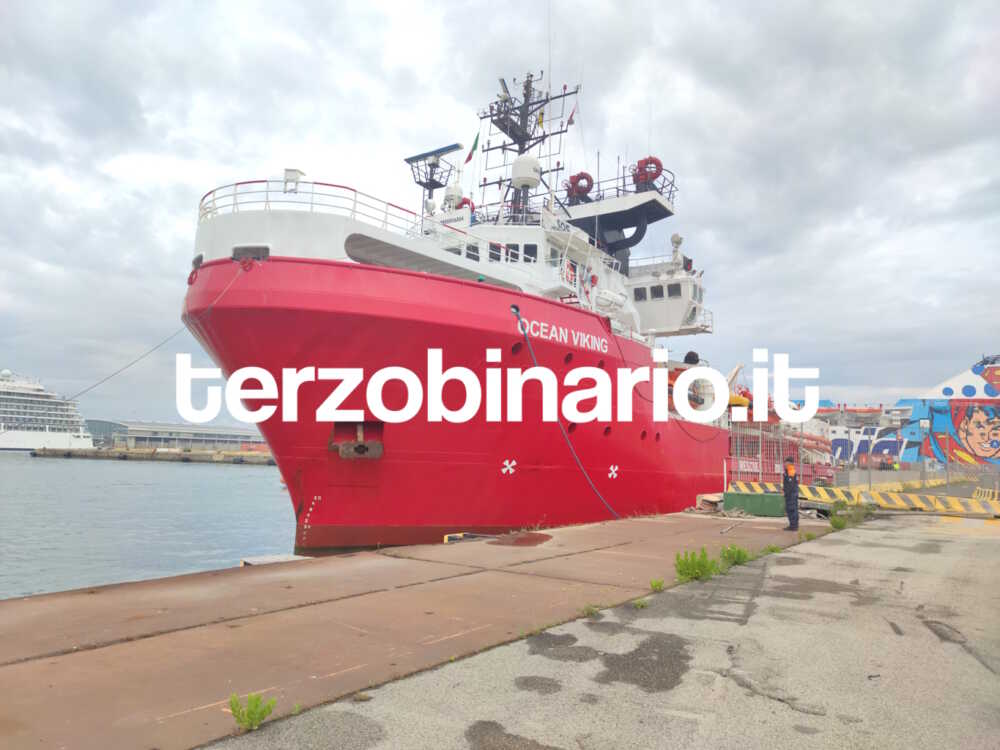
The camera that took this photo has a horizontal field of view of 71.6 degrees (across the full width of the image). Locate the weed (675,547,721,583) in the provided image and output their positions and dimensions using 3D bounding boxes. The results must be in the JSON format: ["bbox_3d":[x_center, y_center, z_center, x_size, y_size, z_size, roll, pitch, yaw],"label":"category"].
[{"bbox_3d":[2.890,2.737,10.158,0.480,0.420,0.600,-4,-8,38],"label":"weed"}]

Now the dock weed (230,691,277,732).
[{"bbox_3d":[-1.580,2.149,4.441,0.220,0.190,0.250,-4,-8,38],"label":"dock weed"}]

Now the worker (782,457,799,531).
[{"bbox_3d":[7.147,2.904,17.060,0.360,1.740,0.480,-4,-8,37],"label":"worker"}]

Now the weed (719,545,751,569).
[{"bbox_3d":[3.843,2.941,11.323,0.400,0.300,0.460,-4,-8,38],"label":"weed"}]

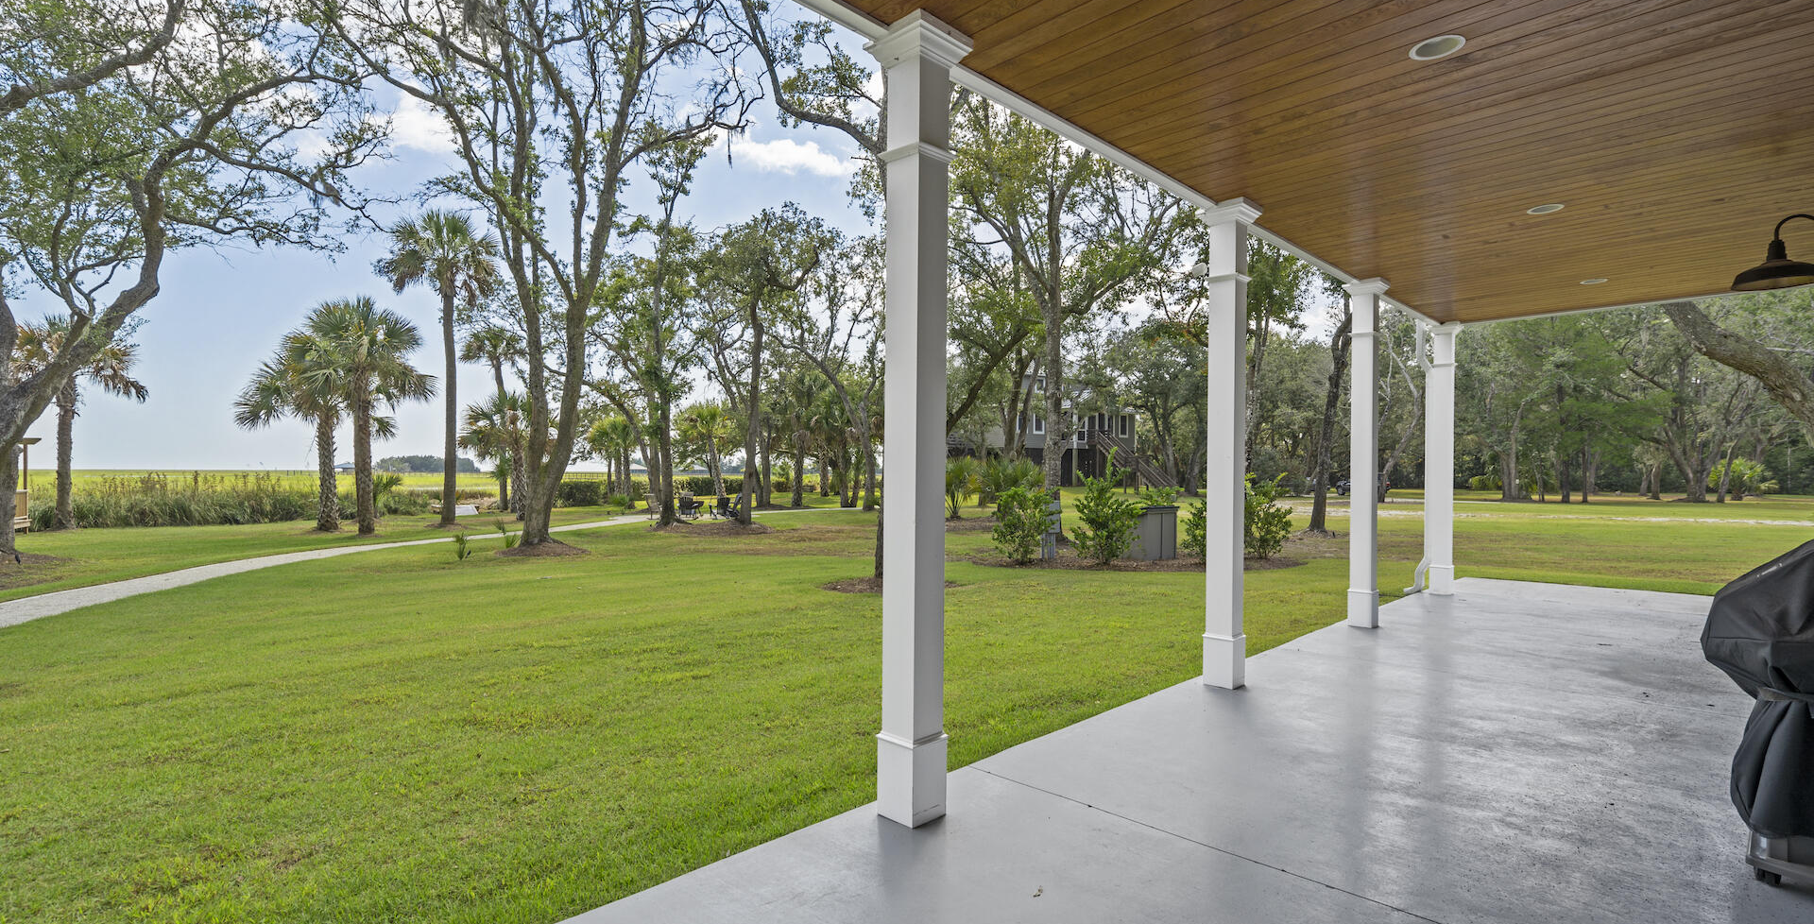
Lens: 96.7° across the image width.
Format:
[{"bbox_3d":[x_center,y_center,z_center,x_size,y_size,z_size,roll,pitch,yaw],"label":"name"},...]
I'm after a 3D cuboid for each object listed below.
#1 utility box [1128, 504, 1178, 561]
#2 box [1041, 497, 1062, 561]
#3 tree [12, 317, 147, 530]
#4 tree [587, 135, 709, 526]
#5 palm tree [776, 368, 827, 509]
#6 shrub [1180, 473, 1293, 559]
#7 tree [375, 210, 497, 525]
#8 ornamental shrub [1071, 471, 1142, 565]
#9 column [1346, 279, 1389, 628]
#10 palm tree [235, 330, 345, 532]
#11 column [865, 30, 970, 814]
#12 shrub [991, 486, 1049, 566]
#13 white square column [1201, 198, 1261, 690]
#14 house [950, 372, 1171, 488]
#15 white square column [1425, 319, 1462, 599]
[{"bbox_3d":[4.566,1.328,15.100,0.780,1.040,0.720,1,0,-30],"label":"utility box"},{"bbox_3d":[2.654,1.223,14.800,0.360,1.150,0.240,1,0,3],"label":"box"},{"bbox_3d":[-28.724,-1.354,28.000,3.500,7.400,3.500,0,-1,44],"label":"tree"},{"bbox_3d":[-8.845,-4.521,27.568,4.200,13.300,4.200,1,-1,-18],"label":"tree"},{"bbox_3d":[-5.309,-1.211,40.537,2.700,7.123,2.700,1,-1,-7],"label":"palm tree"},{"bbox_3d":[6.213,1.029,15.200,1.900,1.580,1.450,1,0,6],"label":"shrub"},{"bbox_3d":[-16.676,-3.331,28.700,3.700,10.900,3.700,1,0,-30],"label":"tree"},{"bbox_3d":[3.533,0.987,14.200,1.220,1.660,1.200,0,0,14],"label":"ornamental shrub"},{"bbox_3d":[4.237,-0.067,7.451,0.322,3.179,0.322,1,-1,-45],"label":"column"},{"bbox_3d":[-17.531,-0.890,23.030,2.900,5.744,2.900,1,-1,-37],"label":"palm tree"},{"bbox_3d":[0.036,-0.136,3.213,0.309,3.084,0.309,1,-1,-45],"label":"column"},{"bbox_3d":[1.932,1.076,13.907,1.020,1.369,1.000,0,-1,8],"label":"shrub"},{"bbox_3d":[2.076,-0.098,5.227,0.309,3.084,0.309,1,-1,-45],"label":"white square column"},{"bbox_3d":[12.494,-2.637,67.047,16.500,9.200,11.000,0,-1,3],"label":"house"},{"bbox_3d":[6.401,-0.026,9.585,0.322,3.179,0.322,1,-1,-45],"label":"white square column"}]

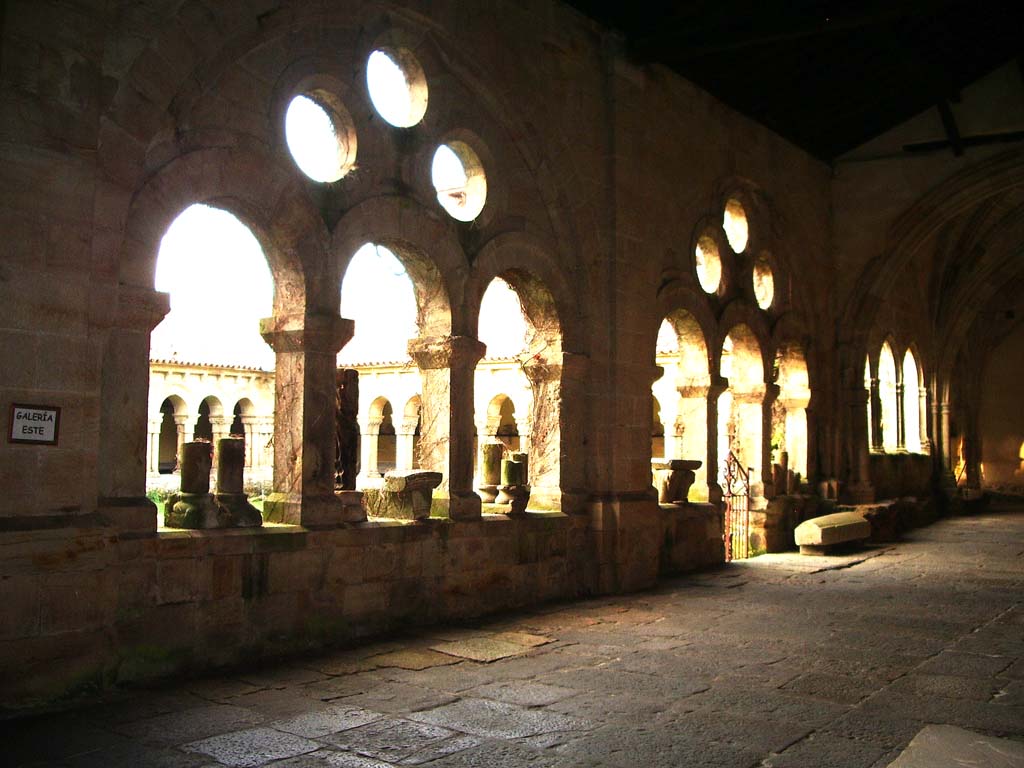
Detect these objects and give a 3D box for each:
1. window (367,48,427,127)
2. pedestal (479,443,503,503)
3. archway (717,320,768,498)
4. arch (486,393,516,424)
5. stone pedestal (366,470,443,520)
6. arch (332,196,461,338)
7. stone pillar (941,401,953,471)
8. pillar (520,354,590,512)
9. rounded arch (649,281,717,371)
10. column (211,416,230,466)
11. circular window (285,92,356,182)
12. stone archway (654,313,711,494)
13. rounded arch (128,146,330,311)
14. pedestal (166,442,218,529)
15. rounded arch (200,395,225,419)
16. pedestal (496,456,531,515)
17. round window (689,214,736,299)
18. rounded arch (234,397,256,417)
[{"bbox_3d":[-1.111,-2.645,9.322,0.270,0.790,0.790,-3,-5,36],"label":"window"},{"bbox_3d":[-0.212,0.940,10.950,0.300,0.635,0.300,0,-4,0],"label":"pedestal"},{"bbox_3d":[3.185,0.417,15.218,0.440,2.580,1.620,-3,-5,37],"label":"archway"},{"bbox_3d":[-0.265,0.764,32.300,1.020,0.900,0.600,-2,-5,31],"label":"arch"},{"bbox_3d":[-1.034,1.056,9.834,0.500,0.460,0.520,-3,-5,37],"label":"stone pedestal"},{"bbox_3d":[-1.183,-1.094,9.580,0.420,1.240,1.820,-3,-5,37],"label":"arch"},{"bbox_3d":[9.736,1.154,23.200,0.250,1.570,0.250,-3,-5,36],"label":"stone pillar"},{"bbox_3d":[0.529,0.544,11.741,0.540,1.760,0.660,-3,-5,37],"label":"pillar"},{"bbox_3d":[2.069,-0.752,13.827,0.420,1.240,1.840,-3,-5,37],"label":"rounded arch"},{"bbox_3d":[-8.887,1.814,31.565,0.550,1.660,0.420,-3,-5,37],"label":"column"},{"bbox_3d":[-1.651,-2.018,8.553,0.270,0.790,0.790,-3,-5,36],"label":"circular window"},{"bbox_3d":[2.098,0.308,13.902,0.450,2.600,1.520,-3,-5,37],"label":"stone archway"},{"bbox_3d":[-2.224,-1.174,7.860,0.420,1.170,1.880,-3,-5,36],"label":"rounded arch"},{"bbox_3d":[-2.447,0.785,7.919,0.310,0.640,0.310,-3,-5,37],"label":"pedestal"},{"bbox_3d":[-9.549,0.710,32.354,0.600,0.720,0.900,-3,-5,36],"label":"rounded arch"},{"bbox_3d":[0.018,1.065,11.071,0.290,0.620,0.290,-3,-5,37],"label":"pedestal"},{"bbox_3d":[2.674,-1.744,14.751,0.400,1.100,1.100,-3,-5,37],"label":"round window"},{"bbox_3d":[-8.788,0.732,33.384,0.600,0.700,0.900,-3,-5,36],"label":"rounded arch"}]

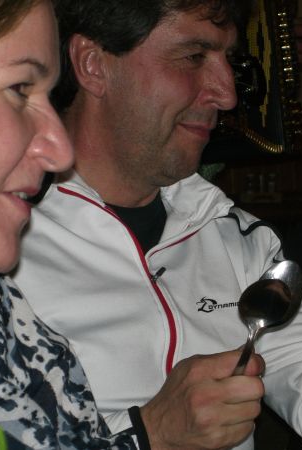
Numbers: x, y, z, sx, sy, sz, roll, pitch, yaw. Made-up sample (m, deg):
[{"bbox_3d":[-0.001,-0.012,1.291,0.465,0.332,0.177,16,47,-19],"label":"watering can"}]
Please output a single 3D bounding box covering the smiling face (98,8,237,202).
[{"bbox_3d":[0.018,-0.116,1.860,0.140,0.190,0.150,8,2,20],"label":"smiling face"}]

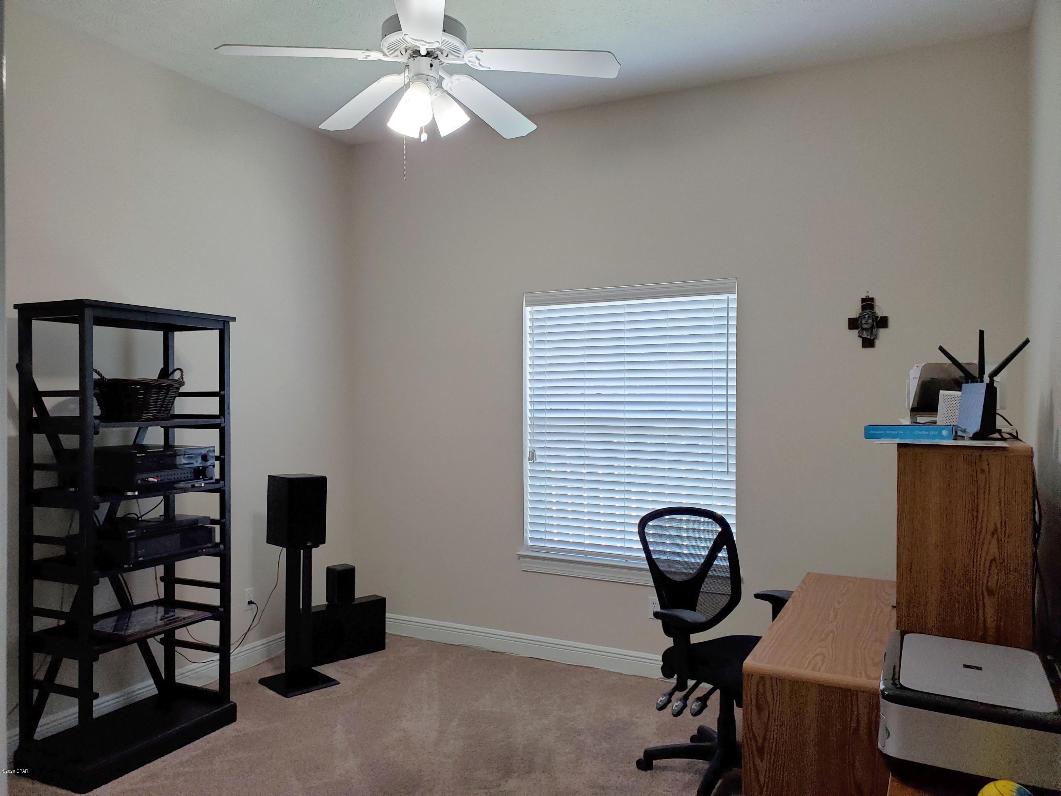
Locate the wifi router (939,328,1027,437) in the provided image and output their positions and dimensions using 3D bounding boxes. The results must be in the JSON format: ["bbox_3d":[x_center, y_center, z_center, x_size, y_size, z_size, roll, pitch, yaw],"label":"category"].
[{"bbox_3d":[1.460,-0.043,2.580,0.215,0.350,0.225,0,0,12],"label":"wifi router"}]

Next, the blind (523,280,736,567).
[{"bbox_3d":[0.509,0.132,4.288,1.200,1.455,0.070,0,0,27],"label":"blind"}]

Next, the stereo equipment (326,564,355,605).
[{"bbox_3d":[-1.067,1.057,4.515,0.122,0.205,0.108,0,0,-42],"label":"stereo equipment"}]

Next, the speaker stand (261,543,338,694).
[{"bbox_3d":[-1.186,1.105,4.089,0.286,0.710,0.305,0,0,-44],"label":"speaker stand"}]

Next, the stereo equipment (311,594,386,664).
[{"bbox_3d":[-1.076,1.310,4.487,0.530,0.300,0.114,0,0,-41],"label":"stereo equipment"}]

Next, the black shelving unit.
[{"bbox_3d":[-1.663,0.548,3.346,0.402,1.825,0.735,0,0,27],"label":"black shelving unit"}]

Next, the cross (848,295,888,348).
[{"bbox_3d":[1.562,-0.353,3.690,0.174,0.244,0.035,0,0,27],"label":"cross"}]

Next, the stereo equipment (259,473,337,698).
[{"bbox_3d":[-1.186,0.931,4.089,0.286,1.058,0.305,0,0,-44],"label":"stereo equipment"}]

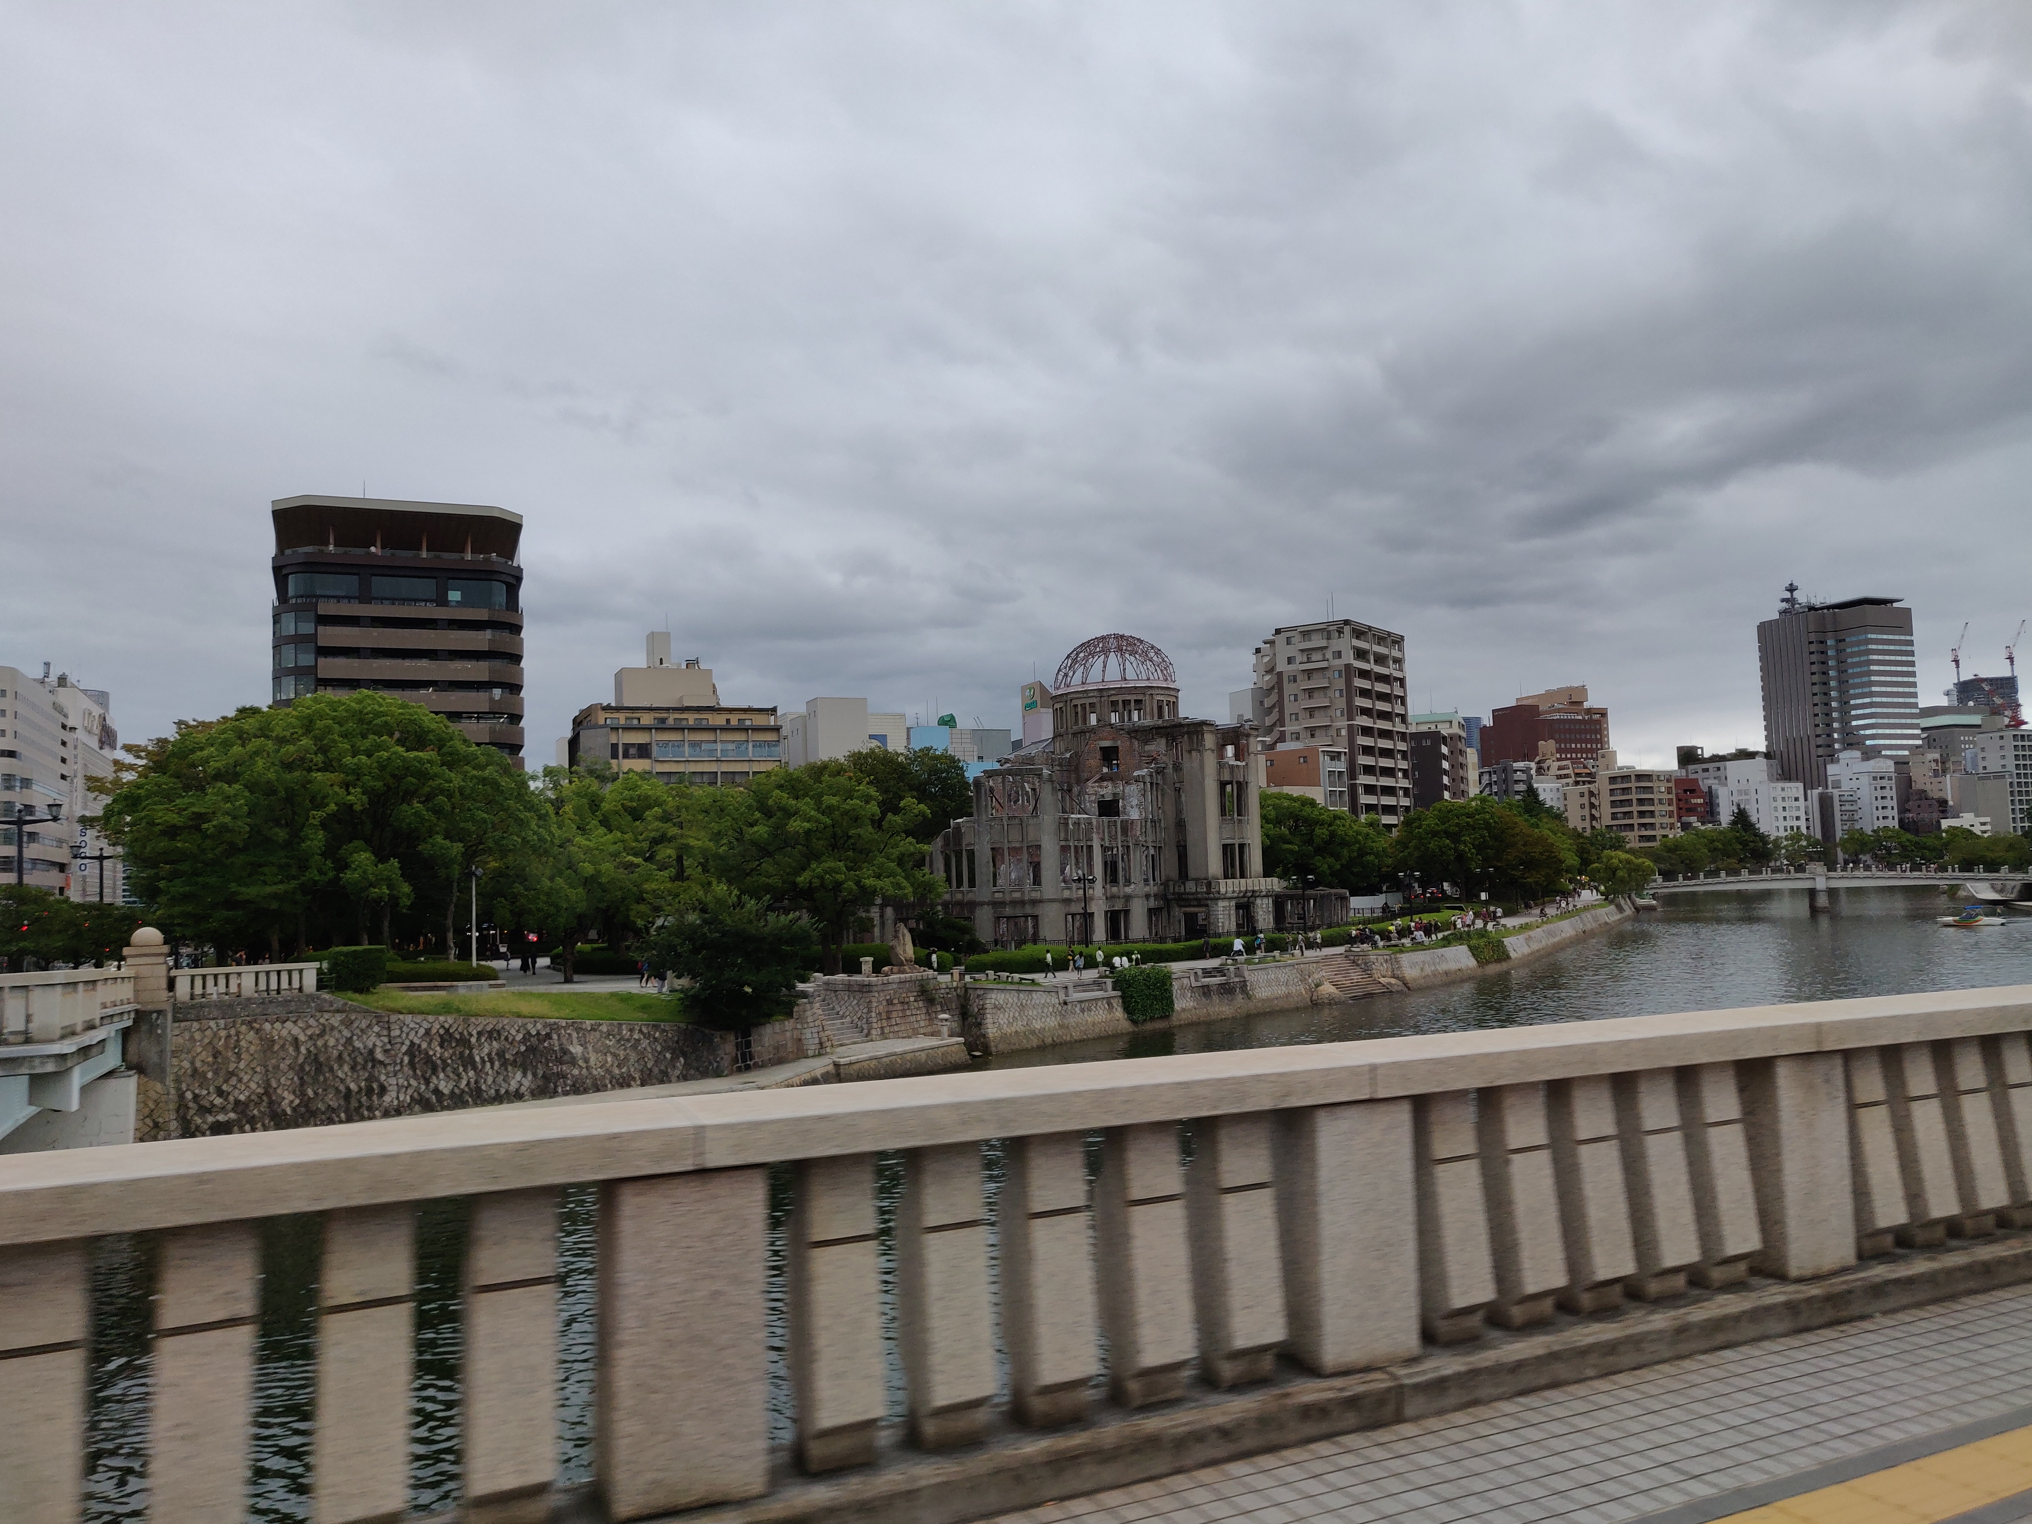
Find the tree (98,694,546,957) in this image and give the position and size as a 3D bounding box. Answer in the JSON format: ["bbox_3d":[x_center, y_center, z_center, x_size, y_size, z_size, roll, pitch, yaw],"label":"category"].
[{"bbox_3d":[-47.349,4.960,100.045,26.000,18.800,22.000,-1,-5,-20],"label":"tree"}]

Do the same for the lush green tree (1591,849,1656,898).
[{"bbox_3d":[82.666,15.385,199.739,7.800,6.800,7.400,-2,-4,0],"label":"lush green tree"}]

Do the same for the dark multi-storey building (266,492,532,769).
[{"bbox_3d":[-78.959,-3.182,186.562,27.000,51.500,33.000,0,-5,-24],"label":"dark multi-storey building"}]

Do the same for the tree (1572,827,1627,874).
[{"bbox_3d":[88.315,14.908,221.880,7.600,10.400,7.600,-2,-4,0],"label":"tree"}]

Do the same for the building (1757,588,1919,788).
[{"bbox_3d":[329.384,-11.635,584.518,25.000,99.000,47.000,0,-4,-22],"label":"building"}]

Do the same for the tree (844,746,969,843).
[{"bbox_3d":[-9.555,7.629,134.837,14.000,18.000,13.000,-3,-4,10],"label":"tree"}]

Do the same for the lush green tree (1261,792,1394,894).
[{"bbox_3d":[31.144,9.958,147.992,13.000,13.400,12.500,-2,-4,0],"label":"lush green tree"}]

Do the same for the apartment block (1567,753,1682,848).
[{"bbox_3d":[153.658,13.531,371.549,14.800,29.500,22.000,0,-4,-22],"label":"apartment block"}]

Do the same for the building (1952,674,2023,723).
[{"bbox_3d":[809.224,-2.672,1213.750,33.000,140.000,28.000,0,-4,-22],"label":"building"}]

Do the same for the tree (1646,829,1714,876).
[{"bbox_3d":[134.071,18.510,296.076,13.000,10.300,12.000,-4,-5,25],"label":"tree"}]

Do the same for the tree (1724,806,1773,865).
[{"bbox_3d":[157.235,16.781,315.058,9.800,14.600,9.500,-4,-5,26],"label":"tree"}]

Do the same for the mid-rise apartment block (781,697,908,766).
[{"bbox_3d":[-34.142,8.671,281.020,20.000,39.000,18.000,0,-4,-22],"label":"mid-rise apartment block"}]

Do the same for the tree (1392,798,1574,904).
[{"bbox_3d":[54.423,10.608,172.004,20.000,12.700,16.500,-3,-4,17],"label":"tree"}]

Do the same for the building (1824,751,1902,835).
[{"bbox_3d":[246.919,13.773,427.148,10.800,31.000,14.000,0,-4,-22],"label":"building"}]

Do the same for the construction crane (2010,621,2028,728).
[{"bbox_3d":[849.061,-74.008,1260.082,16.000,91.000,12.000,-2,-4,0],"label":"construction crane"}]

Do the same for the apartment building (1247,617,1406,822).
[{"bbox_3d":[50.623,0.950,239.001,15.000,43.400,23.500,-5,-5,33],"label":"apartment building"}]

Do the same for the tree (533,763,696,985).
[{"bbox_3d":[-25.418,7.163,93.033,10.300,13.300,10.000,-1,-4,-15],"label":"tree"}]

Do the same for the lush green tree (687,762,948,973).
[{"bbox_3d":[-13.564,7.396,103.053,15.800,15.000,14.500,-2,-4,0],"label":"lush green tree"}]

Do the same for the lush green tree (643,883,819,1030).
[{"bbox_3d":[-13.039,8.808,68.254,7.700,6.800,7.200,-1,-4,-11],"label":"lush green tree"}]

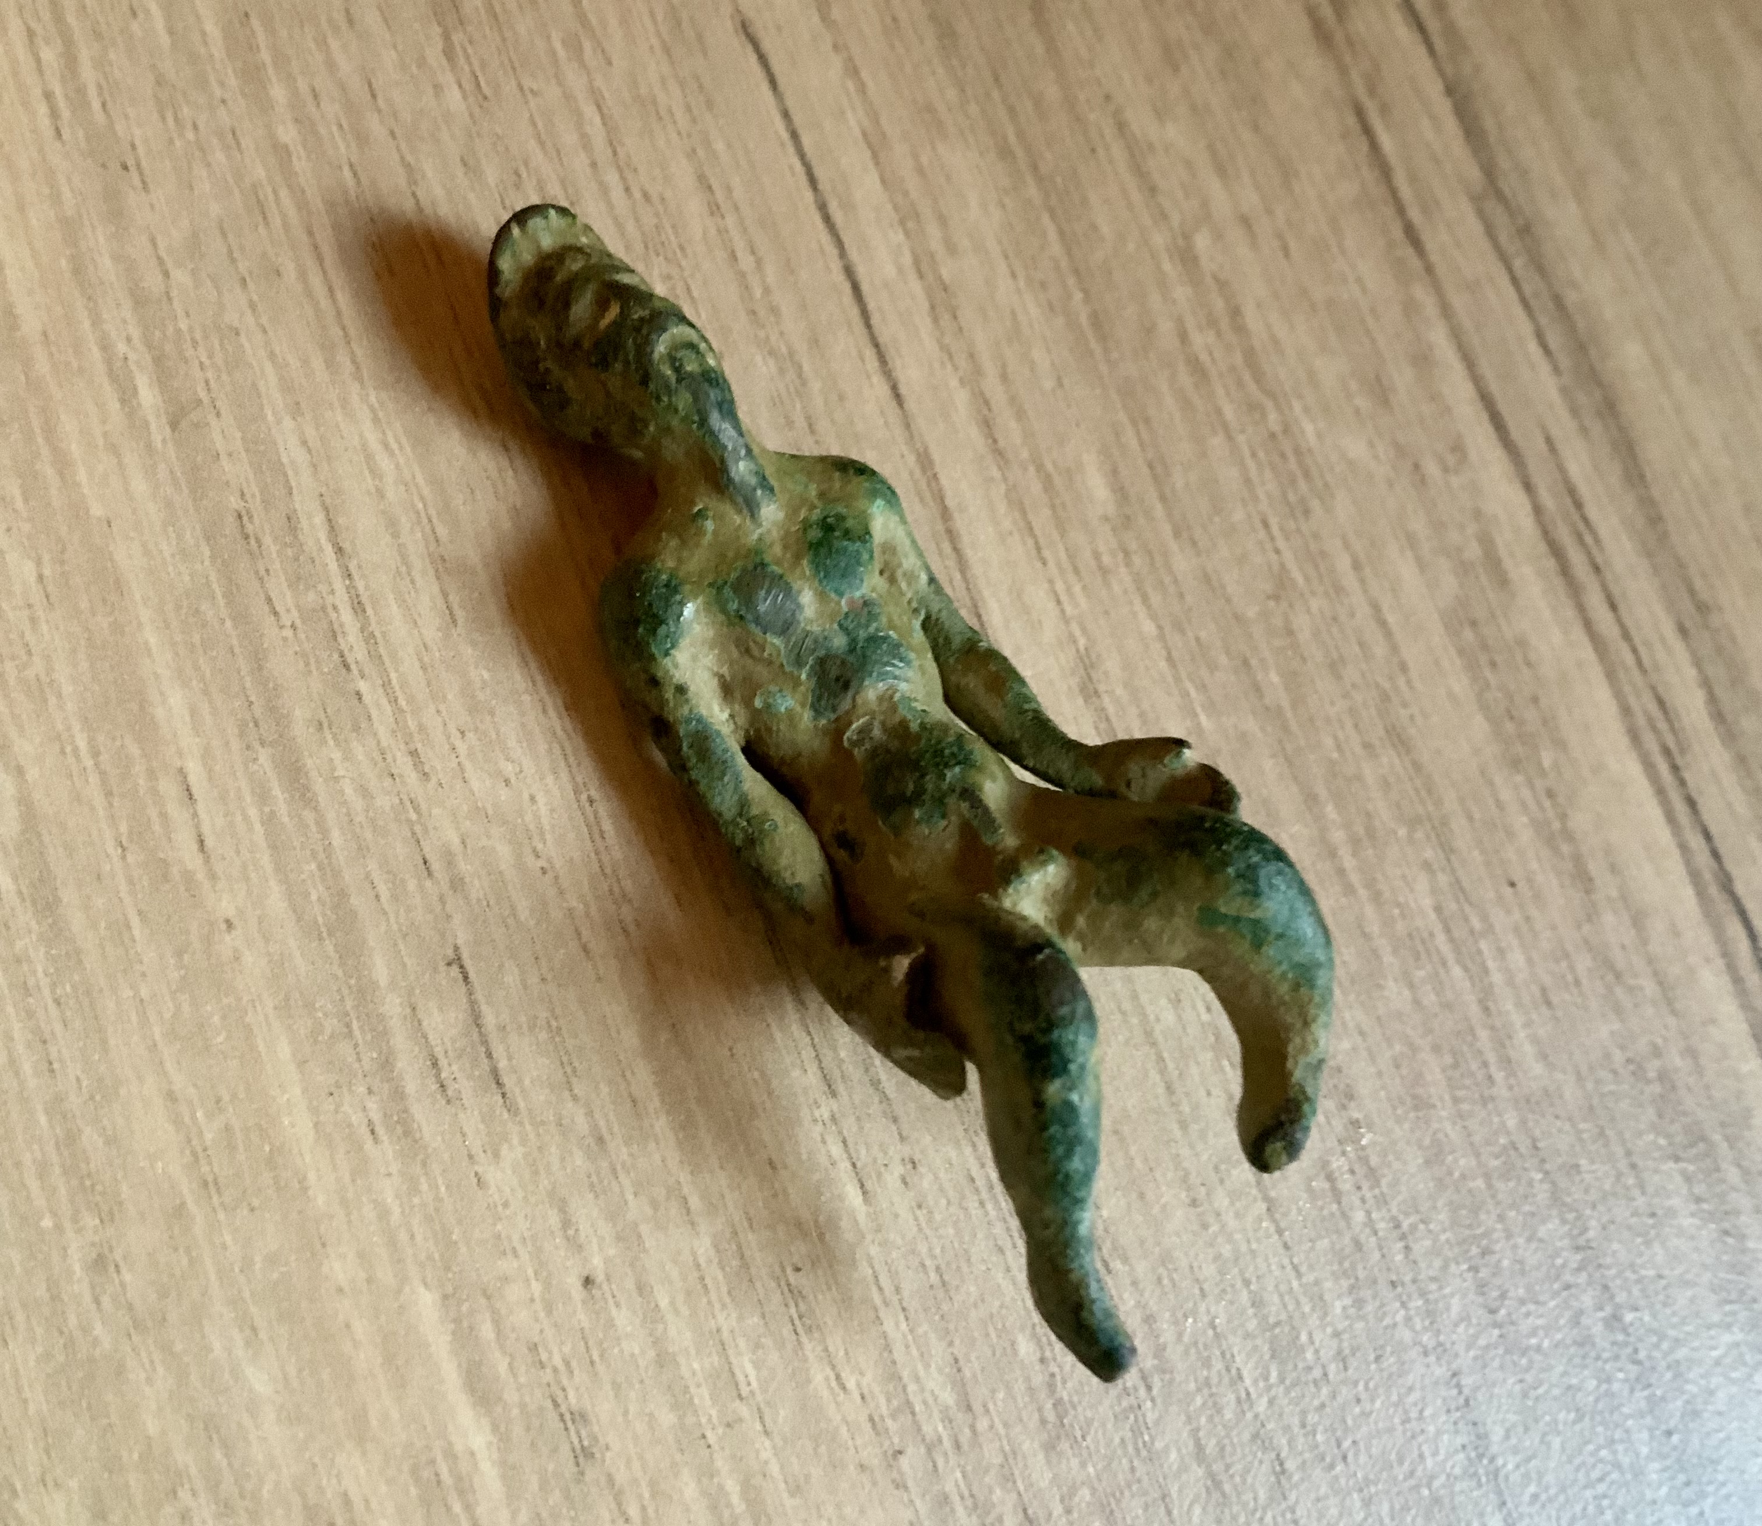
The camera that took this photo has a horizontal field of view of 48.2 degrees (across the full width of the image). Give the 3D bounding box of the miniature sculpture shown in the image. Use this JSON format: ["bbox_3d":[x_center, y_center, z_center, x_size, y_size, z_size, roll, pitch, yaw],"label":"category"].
[{"bbox_3d":[0.003,-0.001,0.140,0.032,0.026,0.090,-31,89,-24],"label":"miniature sculpture"}]

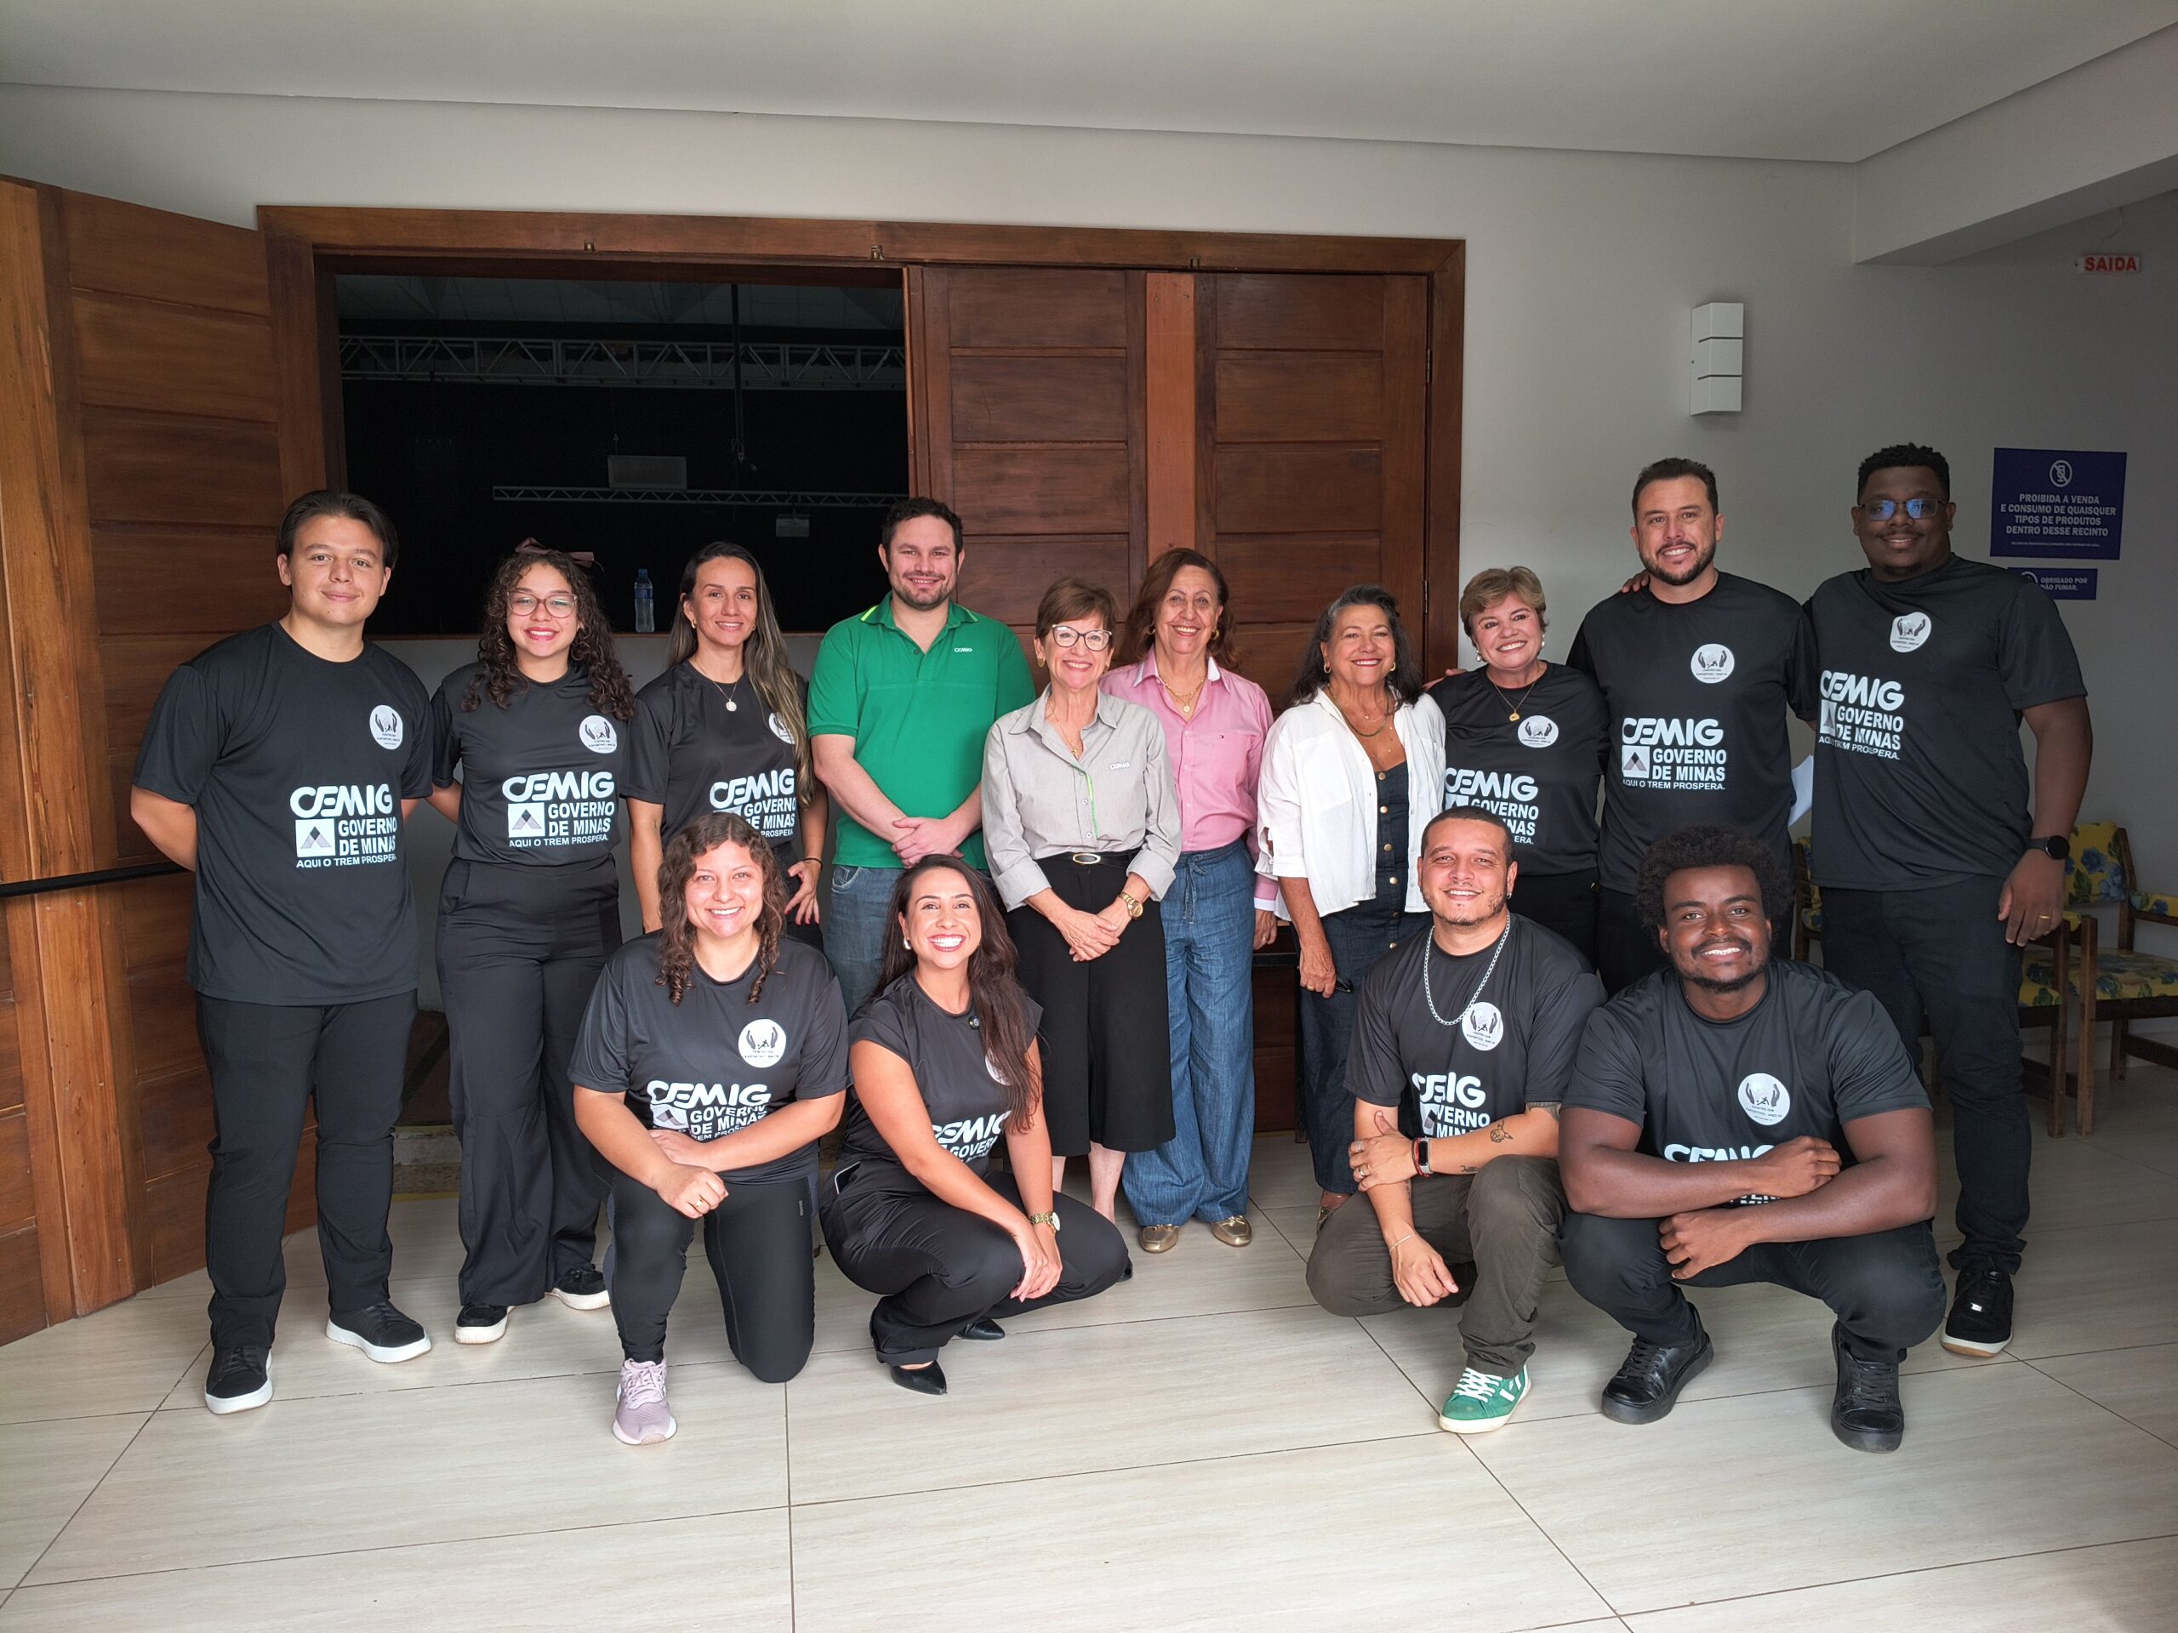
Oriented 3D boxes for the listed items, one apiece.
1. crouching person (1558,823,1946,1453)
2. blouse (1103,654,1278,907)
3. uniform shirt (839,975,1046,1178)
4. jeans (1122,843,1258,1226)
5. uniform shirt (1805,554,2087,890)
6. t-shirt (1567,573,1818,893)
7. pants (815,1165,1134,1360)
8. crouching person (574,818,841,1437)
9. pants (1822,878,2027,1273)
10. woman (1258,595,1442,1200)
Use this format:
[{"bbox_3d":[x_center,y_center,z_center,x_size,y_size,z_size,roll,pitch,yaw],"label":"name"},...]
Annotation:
[{"bbox_3d":[1.241,0.537,3.080,0.670,1.100,0.620,1,7,18],"label":"crouching person"},{"bbox_3d":[0.249,-0.088,3.962,0.430,0.620,0.270,0,6,5],"label":"blouse"},{"bbox_3d":[-0.311,0.547,3.405,0.420,0.460,0.320,-5,7,-35],"label":"uniform shirt"},{"bbox_3d":[0.254,0.529,4.017,0.350,0.960,0.290,0,6,4],"label":"jeans"},{"bbox_3d":[1.760,-0.178,3.360,0.560,0.680,0.340,4,8,38],"label":"uniform shirt"},{"bbox_3d":[1.319,-0.182,3.582,0.540,0.700,0.310,3,7,30],"label":"t-shirt"},{"bbox_3d":[-0.284,0.894,3.492,0.540,0.370,0.560,5,8,42],"label":"pants"},{"bbox_3d":[-0.761,0.545,3.304,0.540,1.130,0.740,-2,6,-14],"label":"crouching person"},{"bbox_3d":[1.728,0.510,3.380,0.420,0.910,0.320,4,8,36],"label":"pants"},{"bbox_3d":[0.661,0.221,4.106,0.460,1.590,0.370,-1,6,-3],"label":"woman"}]

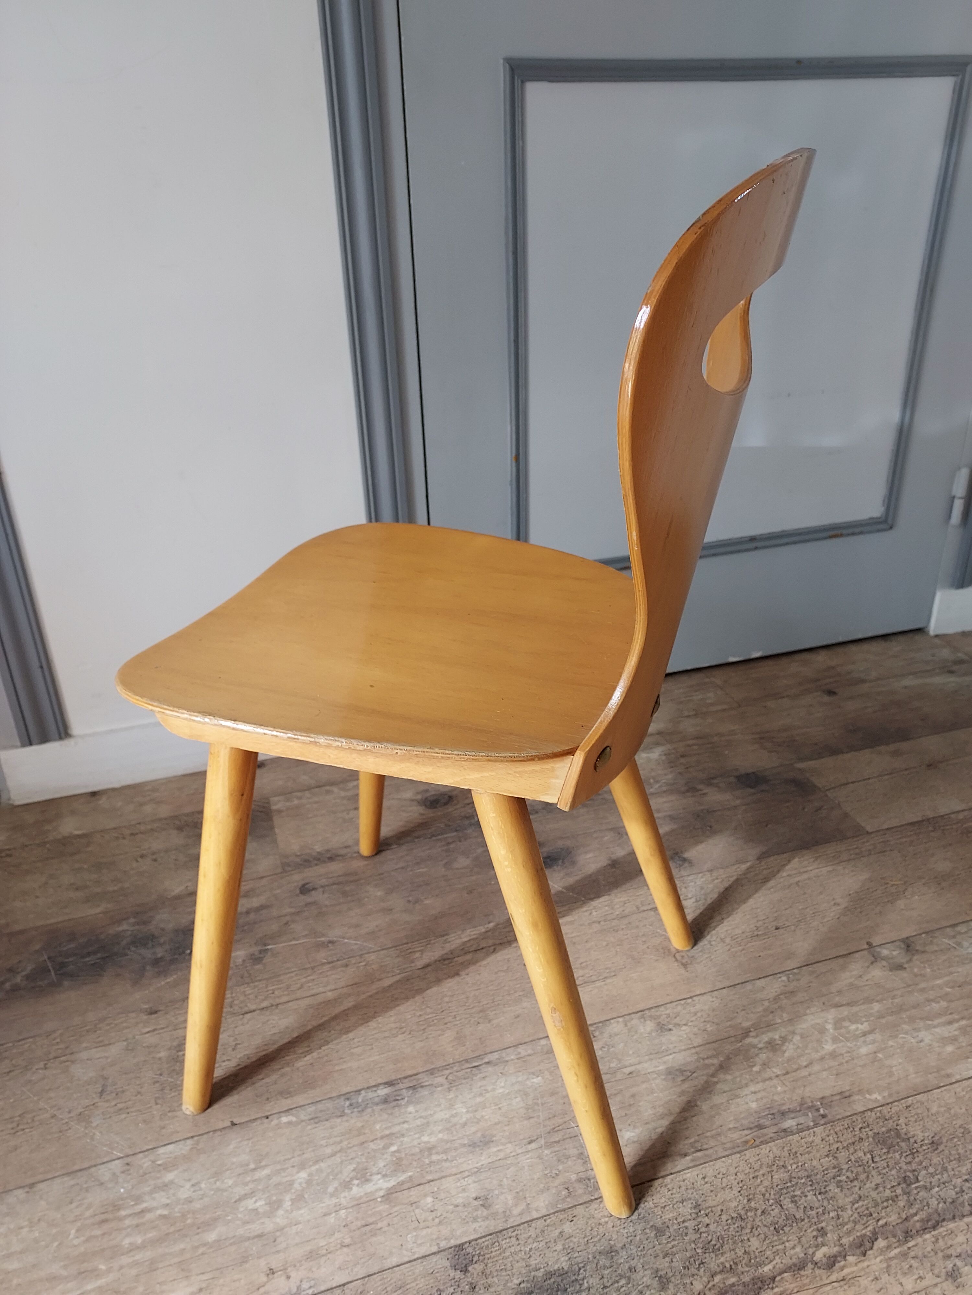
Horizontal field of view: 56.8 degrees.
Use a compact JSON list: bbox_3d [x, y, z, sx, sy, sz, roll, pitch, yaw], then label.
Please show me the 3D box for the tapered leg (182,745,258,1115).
[{"bbox_3d":[-0.238,0.254,0.780,0.036,0.409,0.036,18,22,14],"label":"tapered leg"}]

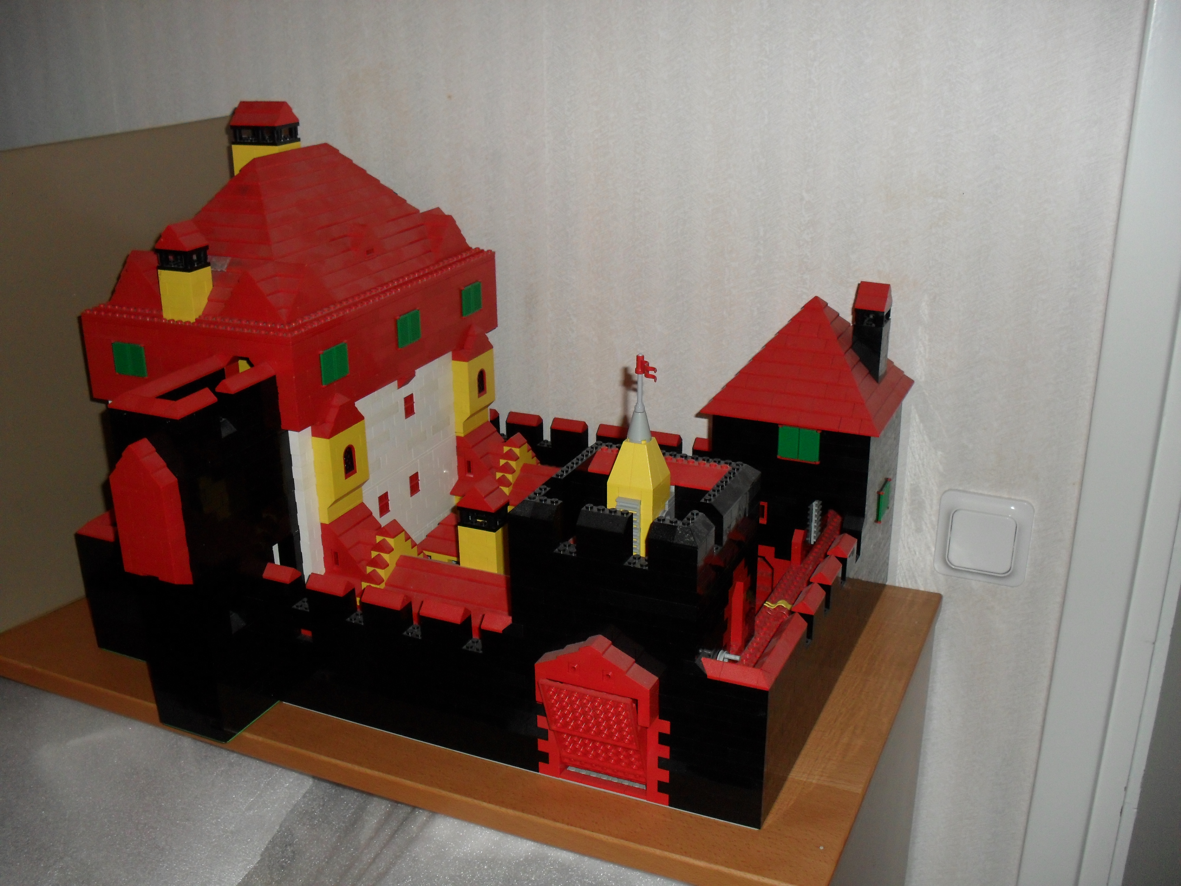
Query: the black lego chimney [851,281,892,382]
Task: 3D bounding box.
[{"bbox_3d":[0.229,-0.093,0.970,0.024,0.079,0.032,8,22,23],"label":"black lego chimney"}]

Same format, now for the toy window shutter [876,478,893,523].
[{"bbox_3d":[0.248,0.049,1.006,0.004,0.028,0.032,8,22,23],"label":"toy window shutter"}]

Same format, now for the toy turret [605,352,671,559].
[{"bbox_3d":[0.033,0.008,0.785,0.033,0.136,0.033,8,22,23],"label":"toy turret"}]

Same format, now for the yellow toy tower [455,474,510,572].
[{"bbox_3d":[-0.077,0.061,0.877,0.032,0.075,0.024,8,22,23],"label":"yellow toy tower"}]

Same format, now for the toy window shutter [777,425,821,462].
[{"bbox_3d":[0.163,0.002,0.941,0.033,0.027,0.004,8,22,23],"label":"toy window shutter"}]

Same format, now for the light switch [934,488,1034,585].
[{"bbox_3d":[0.340,0.082,1.032,0.079,0.080,0.012,8,22,23],"label":"light switch"}]

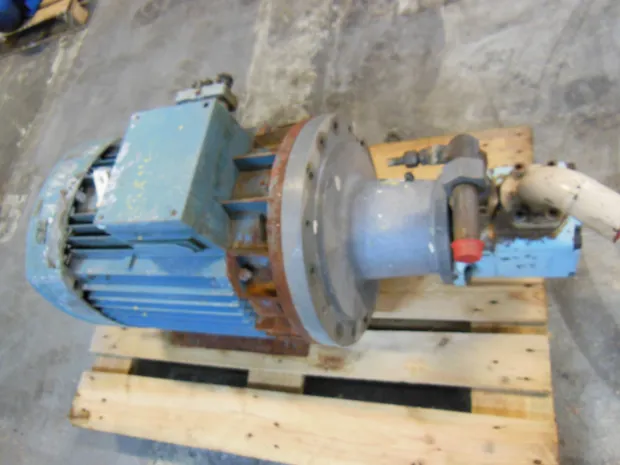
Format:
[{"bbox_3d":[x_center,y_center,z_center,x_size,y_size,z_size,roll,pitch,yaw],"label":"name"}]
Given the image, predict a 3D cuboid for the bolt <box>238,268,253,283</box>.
[{"bbox_3d":[-0.115,0.076,0.795,0.019,0.024,0.024,-2,66,24],"label":"bolt"}]

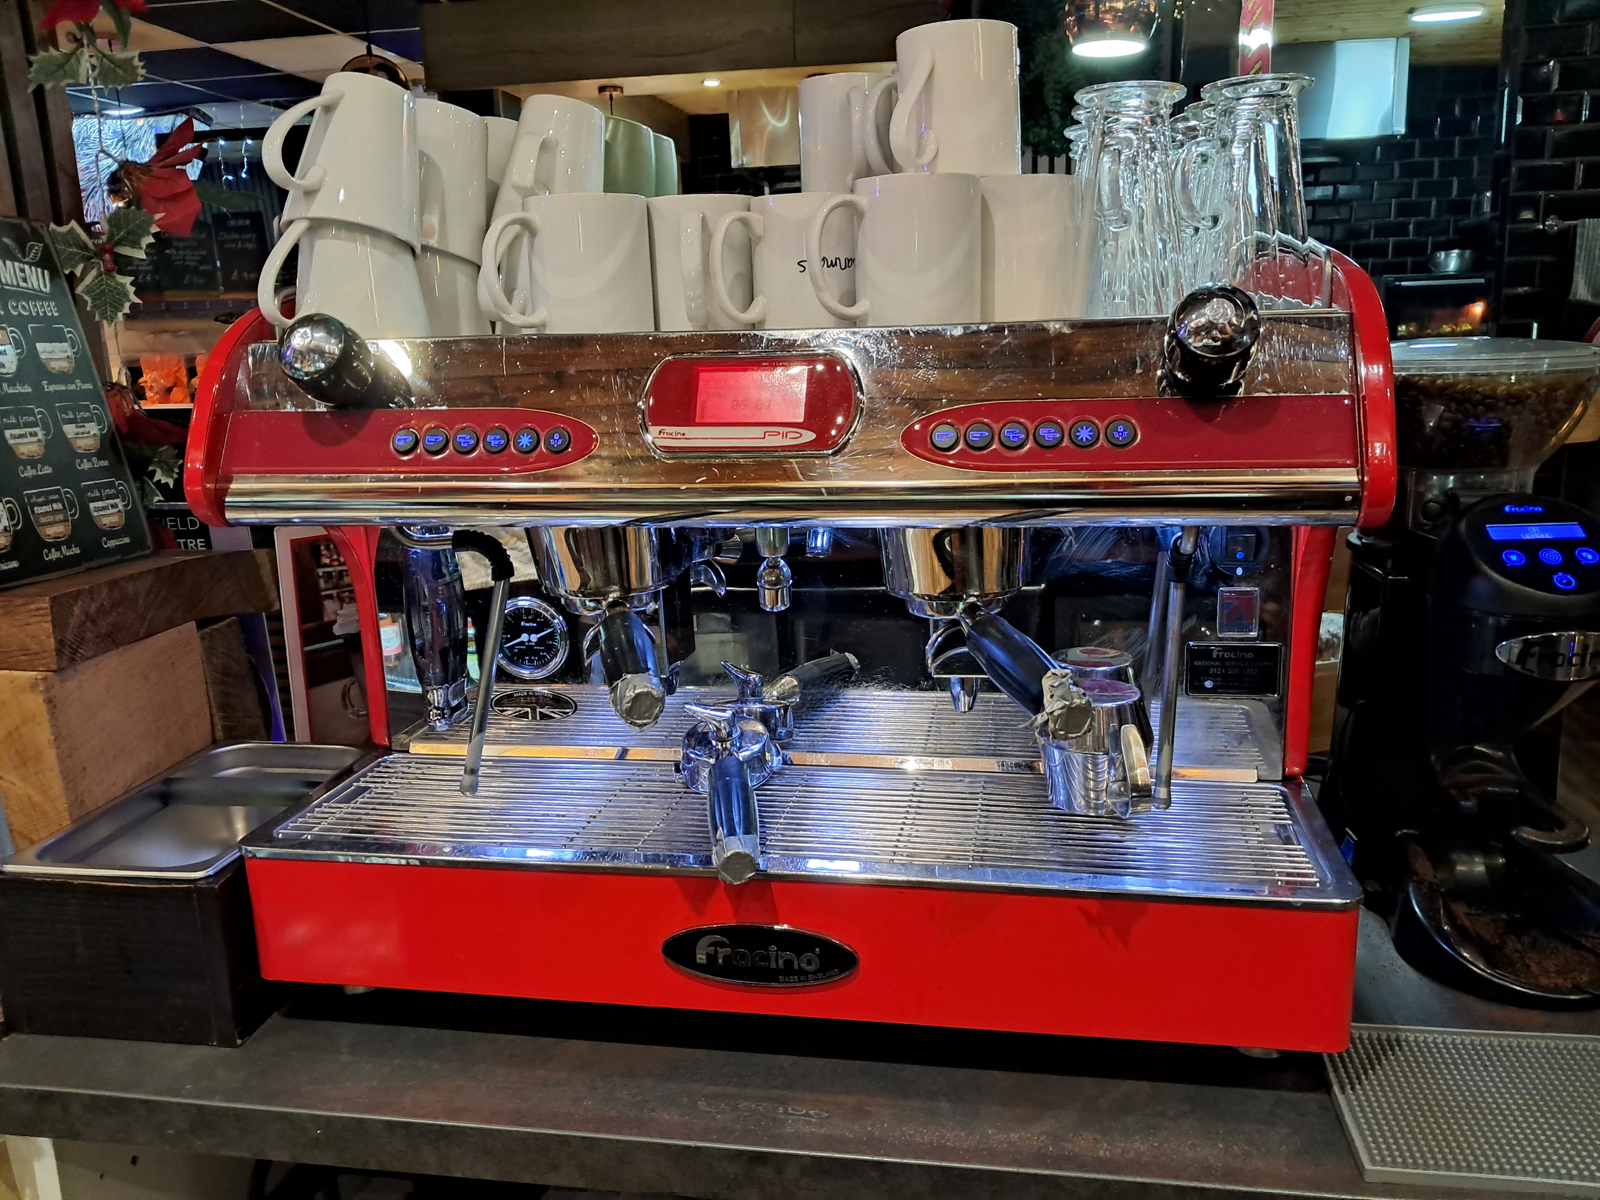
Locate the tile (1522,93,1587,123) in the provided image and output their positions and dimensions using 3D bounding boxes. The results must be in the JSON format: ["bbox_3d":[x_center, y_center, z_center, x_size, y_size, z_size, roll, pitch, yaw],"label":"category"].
[{"bbox_3d":[2.501,-1.632,4.154,0.200,0.100,0.010,1,13,13],"label":"tile"}]

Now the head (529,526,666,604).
[{"bbox_3d":[-0.134,-0.039,0.843,0.091,0.066,0.093,1,13,10],"label":"head"}]

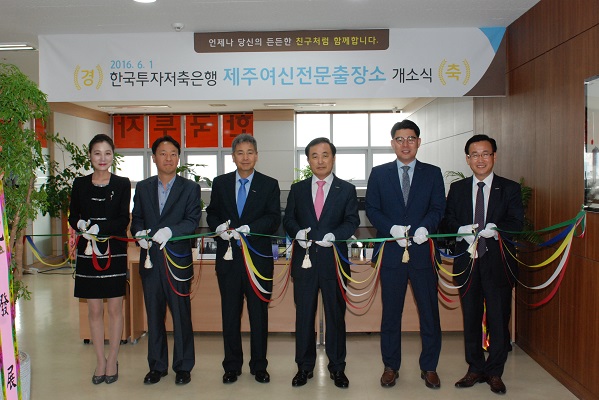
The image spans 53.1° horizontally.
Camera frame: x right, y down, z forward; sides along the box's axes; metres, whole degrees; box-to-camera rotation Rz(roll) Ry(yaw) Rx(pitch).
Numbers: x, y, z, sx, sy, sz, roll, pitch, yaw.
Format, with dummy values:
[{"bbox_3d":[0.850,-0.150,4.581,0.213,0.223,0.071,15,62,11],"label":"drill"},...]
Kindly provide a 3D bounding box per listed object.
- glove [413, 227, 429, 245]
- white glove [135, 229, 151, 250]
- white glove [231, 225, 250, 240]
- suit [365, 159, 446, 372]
[{"bbox_3d":[0.773,0.226,3.820,0.105,0.115,0.130,1,3,21],"label":"glove"},{"bbox_3d":[-1.011,0.256,3.880,0.110,0.135,0.130,-1,3,-24],"label":"white glove"},{"bbox_3d":[-0.391,0.217,4.009,0.130,0.105,0.120,0,2,13],"label":"white glove"},{"bbox_3d":[0.729,0.471,4.121,0.550,1.520,0.400,0,2,11],"label":"suit"}]

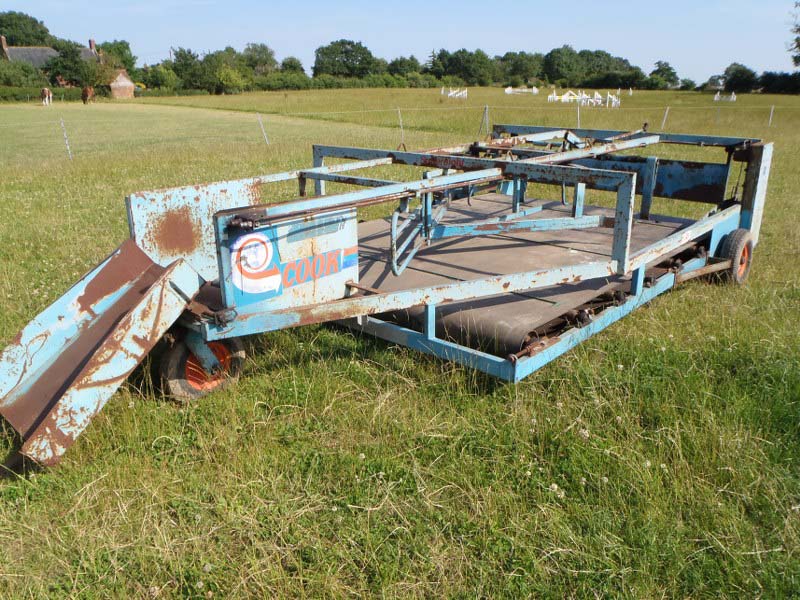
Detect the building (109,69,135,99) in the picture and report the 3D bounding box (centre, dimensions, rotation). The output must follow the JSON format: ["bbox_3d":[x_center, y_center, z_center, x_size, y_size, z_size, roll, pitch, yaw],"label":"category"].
[{"bbox_3d":[-32.400,-25.255,75.554,2.500,3.300,3.200,-12,22,-28],"label":"building"}]

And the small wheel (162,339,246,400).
[{"bbox_3d":[-0.985,0.321,3.270,0.410,0.410,0.110,-19,25,-40],"label":"small wheel"}]

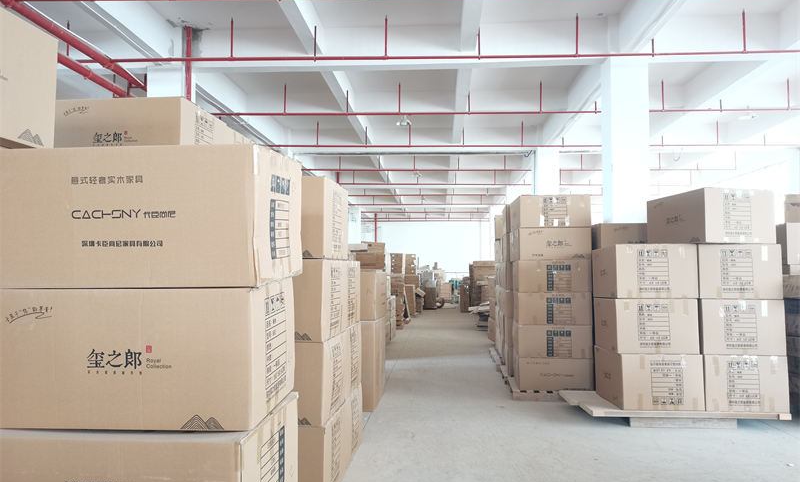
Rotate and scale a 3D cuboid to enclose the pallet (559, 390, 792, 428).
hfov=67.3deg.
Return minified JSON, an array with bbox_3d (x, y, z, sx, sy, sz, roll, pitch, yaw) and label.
[{"bbox_3d":[2.736,1.727,6.183,1.988,0.145,1.016,0,-3,4],"label":"pallet"}]

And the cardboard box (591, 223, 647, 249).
[{"bbox_3d":[3.016,0.077,7.770,1.020,0.520,0.780,0,-3,4],"label":"cardboard box"}]

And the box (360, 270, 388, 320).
[{"bbox_3d":[-0.620,0.598,6.805,0.820,0.510,1.000,0,-3,4],"label":"box"}]

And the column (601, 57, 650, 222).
[{"bbox_3d":[3.932,-0.543,10.473,0.625,5.146,0.610,0,-3,4],"label":"column"}]

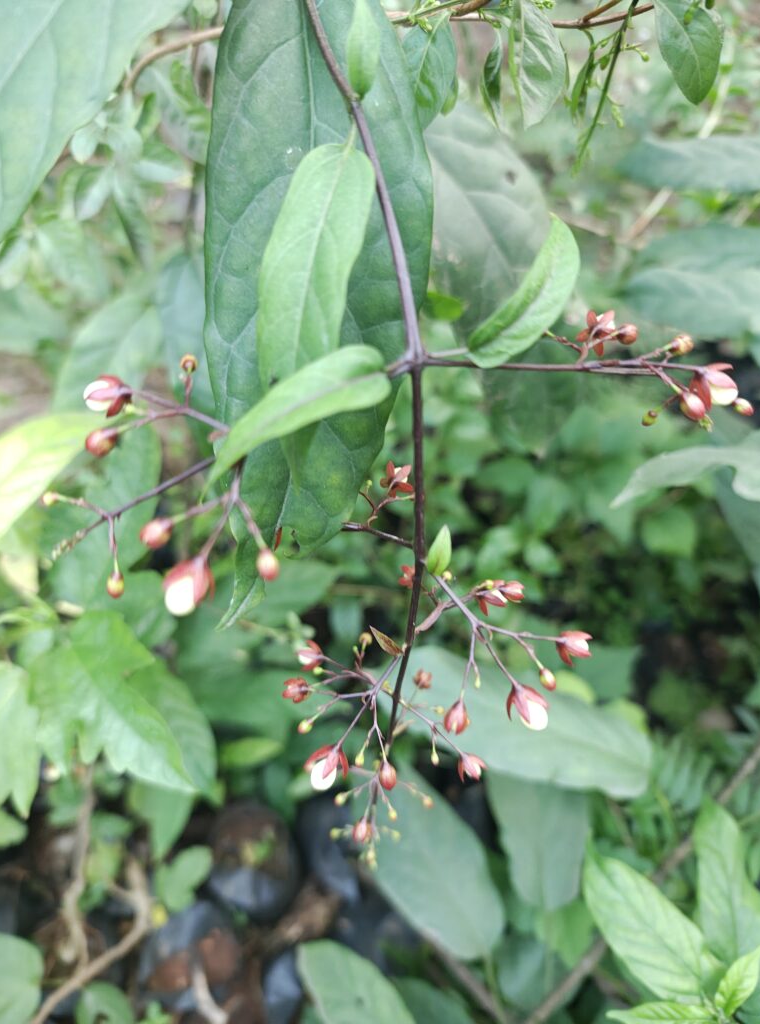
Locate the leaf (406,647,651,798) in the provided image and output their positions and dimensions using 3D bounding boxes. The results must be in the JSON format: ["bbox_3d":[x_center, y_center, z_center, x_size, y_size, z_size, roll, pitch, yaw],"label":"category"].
[{"bbox_3d":[0.108,0.155,0.500,0.190,0.025,0.085,20,54,20],"label":"leaf"}]

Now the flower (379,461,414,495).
[{"bbox_3d":[0.008,-0.016,0.315,0.015,0.015,0.015,16,38,21],"label":"flower"}]

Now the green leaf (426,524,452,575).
[{"bbox_3d":[0.026,0.016,0.295,0.011,0.021,0.006,14,12,9],"label":"green leaf"}]

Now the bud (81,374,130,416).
[{"bbox_3d":[-0.115,-0.049,0.285,0.019,0.017,0.017,-11,36,-15],"label":"bud"}]

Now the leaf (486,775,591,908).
[{"bbox_3d":[0.131,0.266,0.560,0.080,0.020,0.130,0,50,-4],"label":"leaf"}]

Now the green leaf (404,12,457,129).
[{"bbox_3d":[0.031,-0.273,0.420,0.032,0.066,0.012,14,24,0],"label":"green leaf"}]

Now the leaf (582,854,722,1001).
[{"bbox_3d":[0.176,0.267,0.440,0.050,0.018,0.125,-34,56,-17],"label":"leaf"}]

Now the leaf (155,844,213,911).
[{"bbox_3d":[-0.179,0.334,0.620,0.048,0.014,0.065,28,45,22],"label":"leaf"}]

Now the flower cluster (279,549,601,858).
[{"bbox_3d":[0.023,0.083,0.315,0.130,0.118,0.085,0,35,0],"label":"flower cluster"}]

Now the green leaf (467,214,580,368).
[{"bbox_3d":[0.059,-0.091,0.280,0.026,0.018,0.068,30,83,36],"label":"green leaf"}]

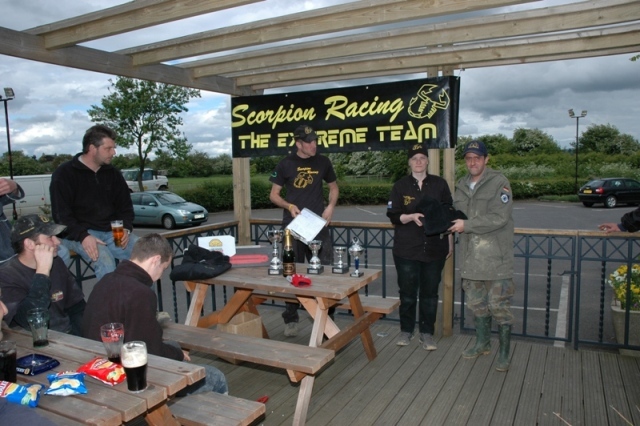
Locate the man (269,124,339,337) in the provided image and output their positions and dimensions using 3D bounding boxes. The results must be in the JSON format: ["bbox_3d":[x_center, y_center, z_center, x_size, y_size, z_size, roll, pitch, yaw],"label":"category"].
[{"bbox_3d":[-0.159,0.172,4.353,0.620,1.880,0.420,-1,4,-3],"label":"man"}]

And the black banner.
[{"bbox_3d":[0.112,-0.893,4.656,2.430,0.630,0.040,2,4,28],"label":"black banner"}]

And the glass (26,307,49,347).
[{"bbox_3d":[-1.150,0.467,1.961,0.088,0.147,0.088,2,4,28],"label":"glass"}]

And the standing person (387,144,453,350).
[{"bbox_3d":[0.846,0.280,4.054,0.540,1.690,0.440,0,4,7],"label":"standing person"}]

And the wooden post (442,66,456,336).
[{"bbox_3d":[1.159,-0.132,4.256,0.092,2.480,0.092,2,4,28],"label":"wooden post"}]

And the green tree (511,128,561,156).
[{"bbox_3d":[18.876,-4.403,42.074,4.600,5.600,4.400,1,4,24],"label":"green tree"}]

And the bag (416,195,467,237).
[{"bbox_3d":[0.957,0.016,3.780,0.370,0.300,0.220,1,4,14],"label":"bag"}]

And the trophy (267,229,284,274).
[{"bbox_3d":[-0.323,0.272,3.465,0.115,0.312,0.100,2,6,30],"label":"trophy"}]

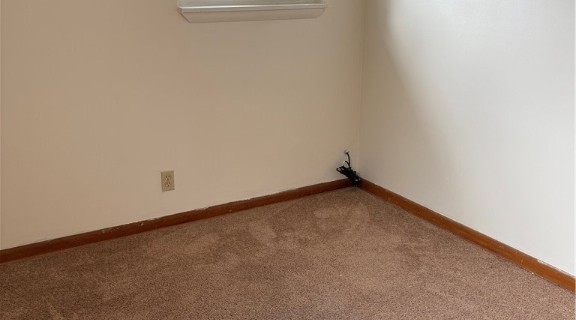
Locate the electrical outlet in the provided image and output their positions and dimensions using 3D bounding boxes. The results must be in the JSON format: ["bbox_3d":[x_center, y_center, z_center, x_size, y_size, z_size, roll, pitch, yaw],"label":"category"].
[{"bbox_3d":[-0.660,0.117,3.150,0.071,0.115,0.010,-10,20,-29],"label":"electrical outlet"}]

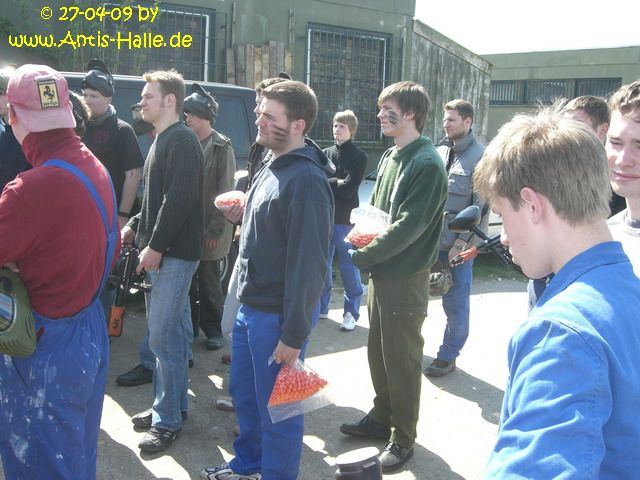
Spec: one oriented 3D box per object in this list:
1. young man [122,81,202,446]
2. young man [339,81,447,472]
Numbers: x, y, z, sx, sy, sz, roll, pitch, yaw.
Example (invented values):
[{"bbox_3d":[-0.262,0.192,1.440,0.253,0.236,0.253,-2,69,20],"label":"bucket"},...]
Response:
[{"bbox_3d":[-0.752,0.108,3.373,0.430,1.790,0.500,-2,10,-25],"label":"young man"},{"bbox_3d":[0.376,0.167,3.337,0.500,1.790,0.520,-2,10,-22],"label":"young man"}]

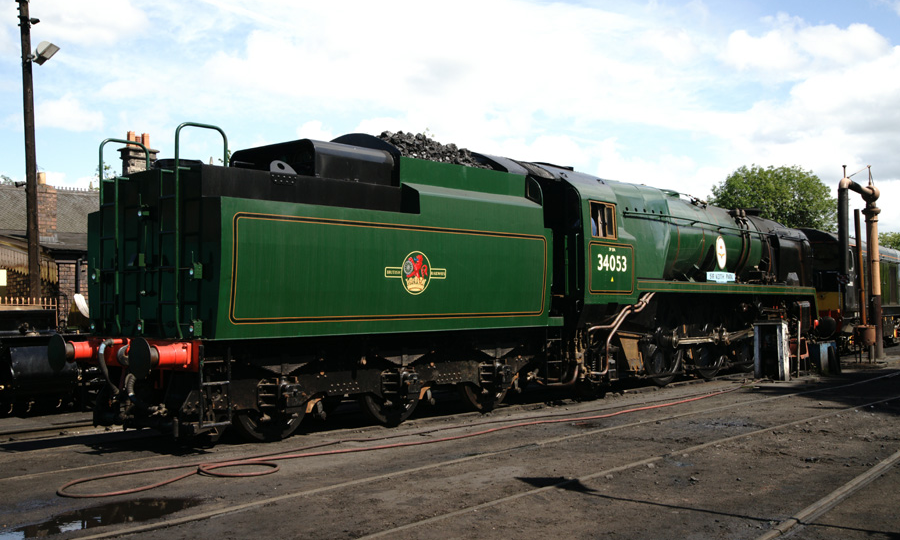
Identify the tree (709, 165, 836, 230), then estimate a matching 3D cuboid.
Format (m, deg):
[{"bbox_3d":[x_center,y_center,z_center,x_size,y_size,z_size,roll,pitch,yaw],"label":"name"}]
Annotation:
[{"bbox_3d":[20.713,-1.504,56.220,8.400,10.472,8.200,-2,-3,20],"label":"tree"}]

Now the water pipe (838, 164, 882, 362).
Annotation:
[{"bbox_3d":[11.187,-0.183,23.629,0.500,5.250,2.850,-3,-3,41],"label":"water pipe"}]

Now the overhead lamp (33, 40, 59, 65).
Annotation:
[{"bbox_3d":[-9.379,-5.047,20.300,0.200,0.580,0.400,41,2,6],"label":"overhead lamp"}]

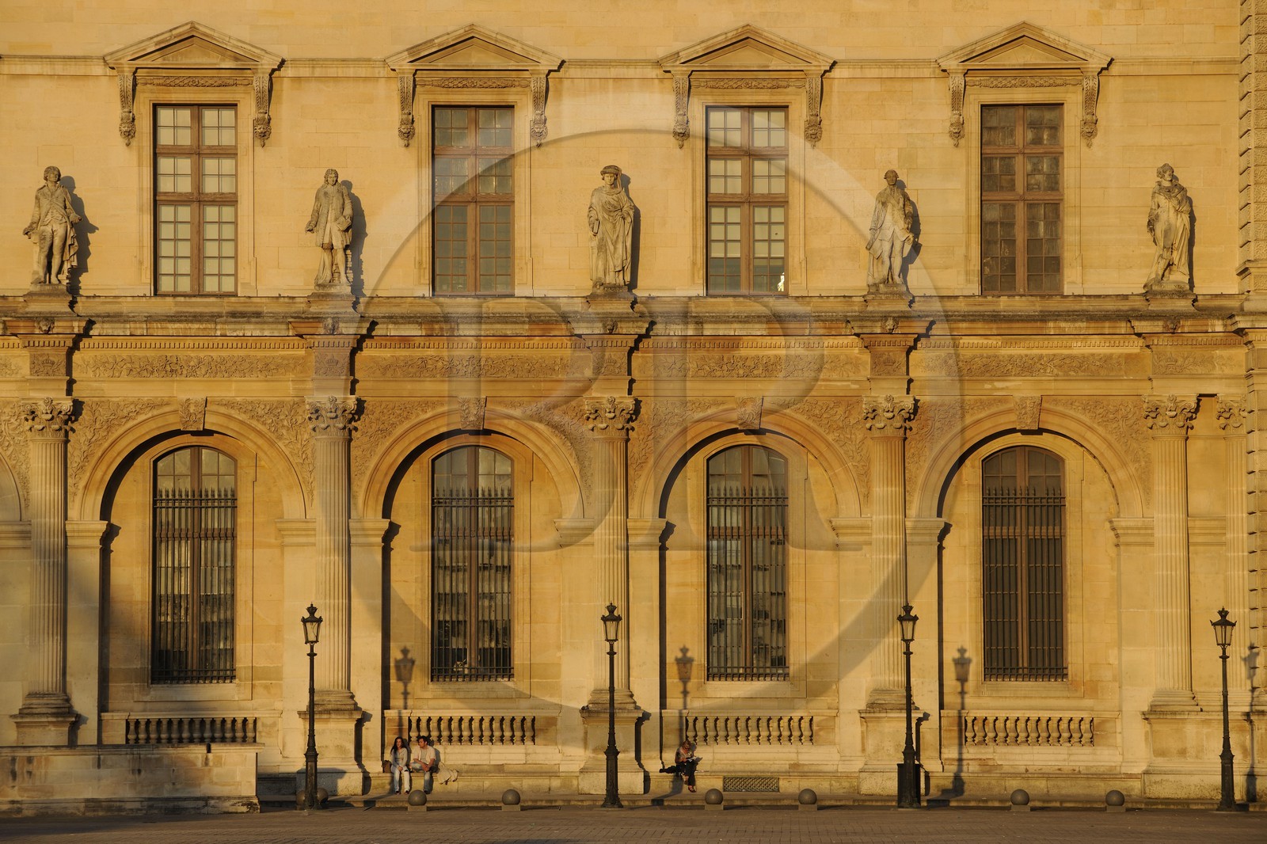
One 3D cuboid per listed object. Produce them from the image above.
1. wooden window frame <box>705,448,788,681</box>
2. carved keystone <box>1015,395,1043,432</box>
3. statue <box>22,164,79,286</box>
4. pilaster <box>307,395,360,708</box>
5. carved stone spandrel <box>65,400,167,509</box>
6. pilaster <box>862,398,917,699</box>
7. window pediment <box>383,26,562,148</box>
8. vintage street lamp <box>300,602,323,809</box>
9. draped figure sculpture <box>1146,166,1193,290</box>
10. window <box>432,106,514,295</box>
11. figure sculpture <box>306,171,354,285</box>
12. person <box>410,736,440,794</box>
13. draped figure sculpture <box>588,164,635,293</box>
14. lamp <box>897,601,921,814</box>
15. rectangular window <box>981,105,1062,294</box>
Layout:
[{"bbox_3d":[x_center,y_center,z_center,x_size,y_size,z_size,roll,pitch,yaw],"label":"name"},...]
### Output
[{"bbox_3d":[2.603,3.215,121.190,1.909,5.430,0.250,0,-3,0],"label":"wooden window frame"},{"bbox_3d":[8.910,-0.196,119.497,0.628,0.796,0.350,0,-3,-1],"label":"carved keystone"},{"bbox_3d":[-13.130,-4.434,119.148,1.249,2.713,0.800,0,-3,-9],"label":"statue"},{"bbox_3d":[-6.694,2.892,117.774,1.169,6.978,0.500,0,-3,-3],"label":"pilaster"},{"bbox_3d":[-11.294,0.714,115.456,2.207,2.465,0.200,0,-3,0],"label":"carved stone spandrel"},{"bbox_3d":[5.749,2.895,118.338,1.180,7.034,0.500,0,-3,-3],"label":"pilaster"},{"bbox_3d":[-3.598,-7.583,119.153,3.955,2.762,0.550,0,-3,-3],"label":"window pediment"},{"bbox_3d":[-6.904,6.125,113.347,0.478,4.424,0.480,0,-3,-1],"label":"vintage street lamp"},{"bbox_3d":[12.136,-4.405,119.595,1.056,2.948,0.800,0,-3,-11],"label":"draped figure sculpture"},{"bbox_3d":[-3.692,-5.102,121.504,1.892,4.328,0.200,0,-3,0],"label":"window"},{"bbox_3d":[-6.867,-4.404,119.258,1.095,2.693,0.750,0,-3,-1],"label":"figure sculpture"},{"bbox_3d":[-4.686,7.675,118.411,0.644,1.318,0.750,-1,-3,7],"label":"person"},{"bbox_3d":[-0.504,-4.422,120.661,1.075,2.929,0.800,0,-3,-1],"label":"draped figure sculpture"},{"bbox_3d":[5.891,6.068,112.973,0.470,4.384,0.470,0,-3,0],"label":"lamp"},{"bbox_3d":[8.903,-5.118,121.082,1.842,4.353,0.200,0,-3,-1],"label":"rectangular window"}]

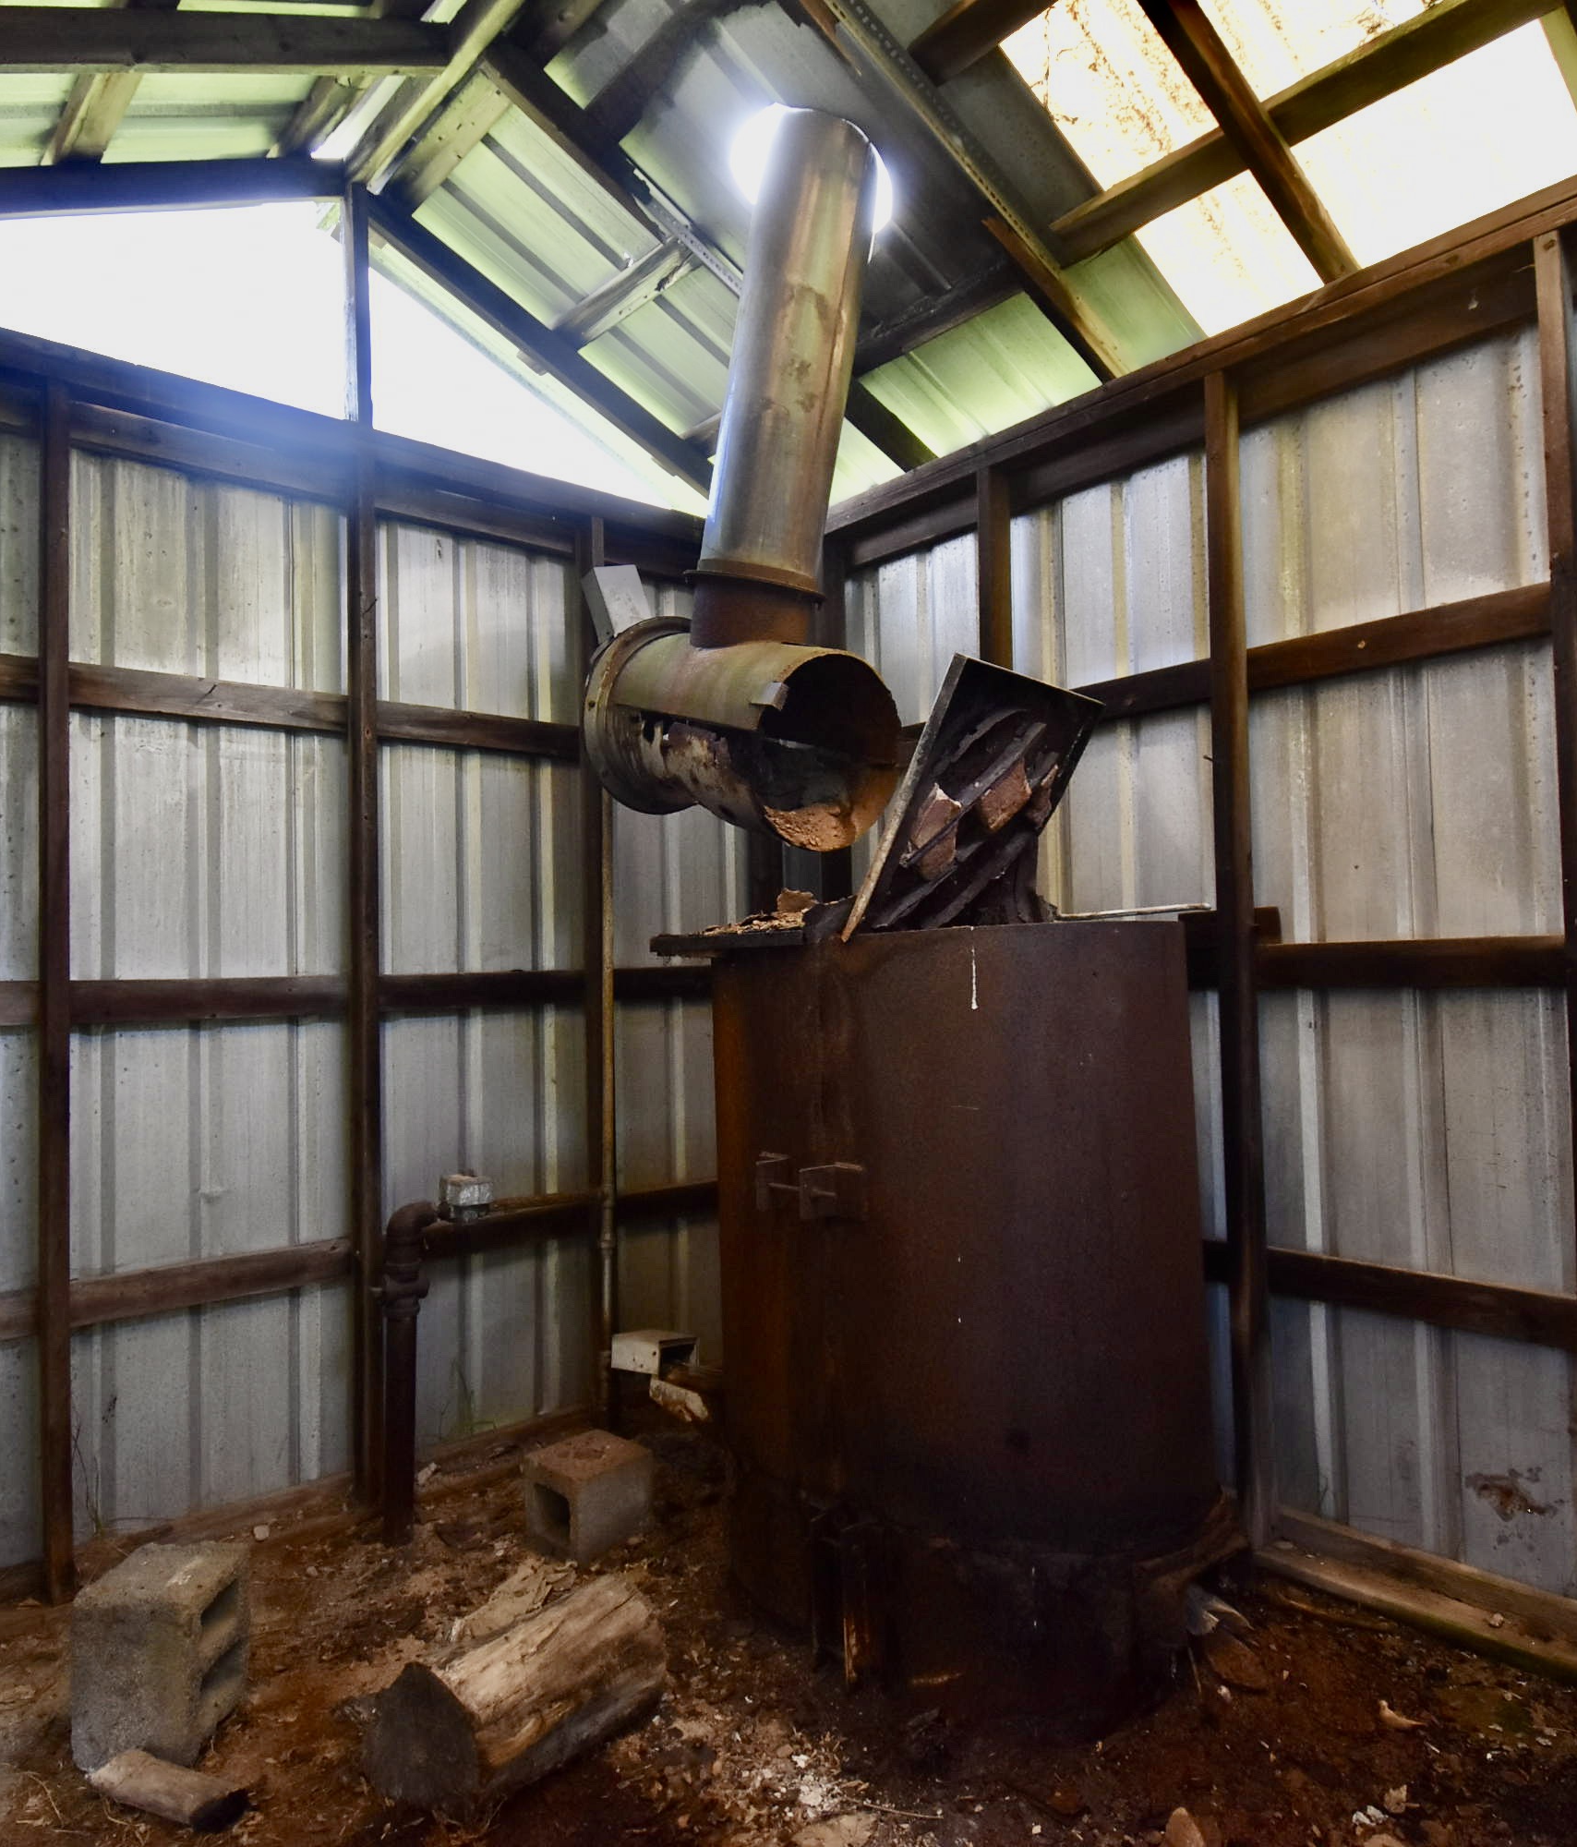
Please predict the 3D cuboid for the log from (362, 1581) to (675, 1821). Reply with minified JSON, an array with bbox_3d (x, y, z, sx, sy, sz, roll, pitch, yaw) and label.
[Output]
[{"bbox_3d":[-0.435,1.228,1.875,0.450,0.170,0.190,0,-3,-37],"label":"log"}]

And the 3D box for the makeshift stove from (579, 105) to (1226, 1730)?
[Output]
[{"bbox_3d":[0.277,-0.163,2.297,1.000,2.945,0.970,0,-3,-42],"label":"makeshift stove"}]

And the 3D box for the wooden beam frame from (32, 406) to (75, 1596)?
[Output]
[{"bbox_3d":[-1.468,0.112,2.293,0.043,2.400,0.089,0,-2,-35],"label":"wooden beam frame"}]

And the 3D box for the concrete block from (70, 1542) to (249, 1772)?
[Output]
[{"bbox_3d":[-1.022,1.203,1.899,0.186,0.250,0.180,-2,-2,4],"label":"concrete block"}]

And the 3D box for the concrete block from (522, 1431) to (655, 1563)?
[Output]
[{"bbox_3d":[-0.434,1.253,2.535,0.179,0.167,0.204,-3,-3,40],"label":"concrete block"}]

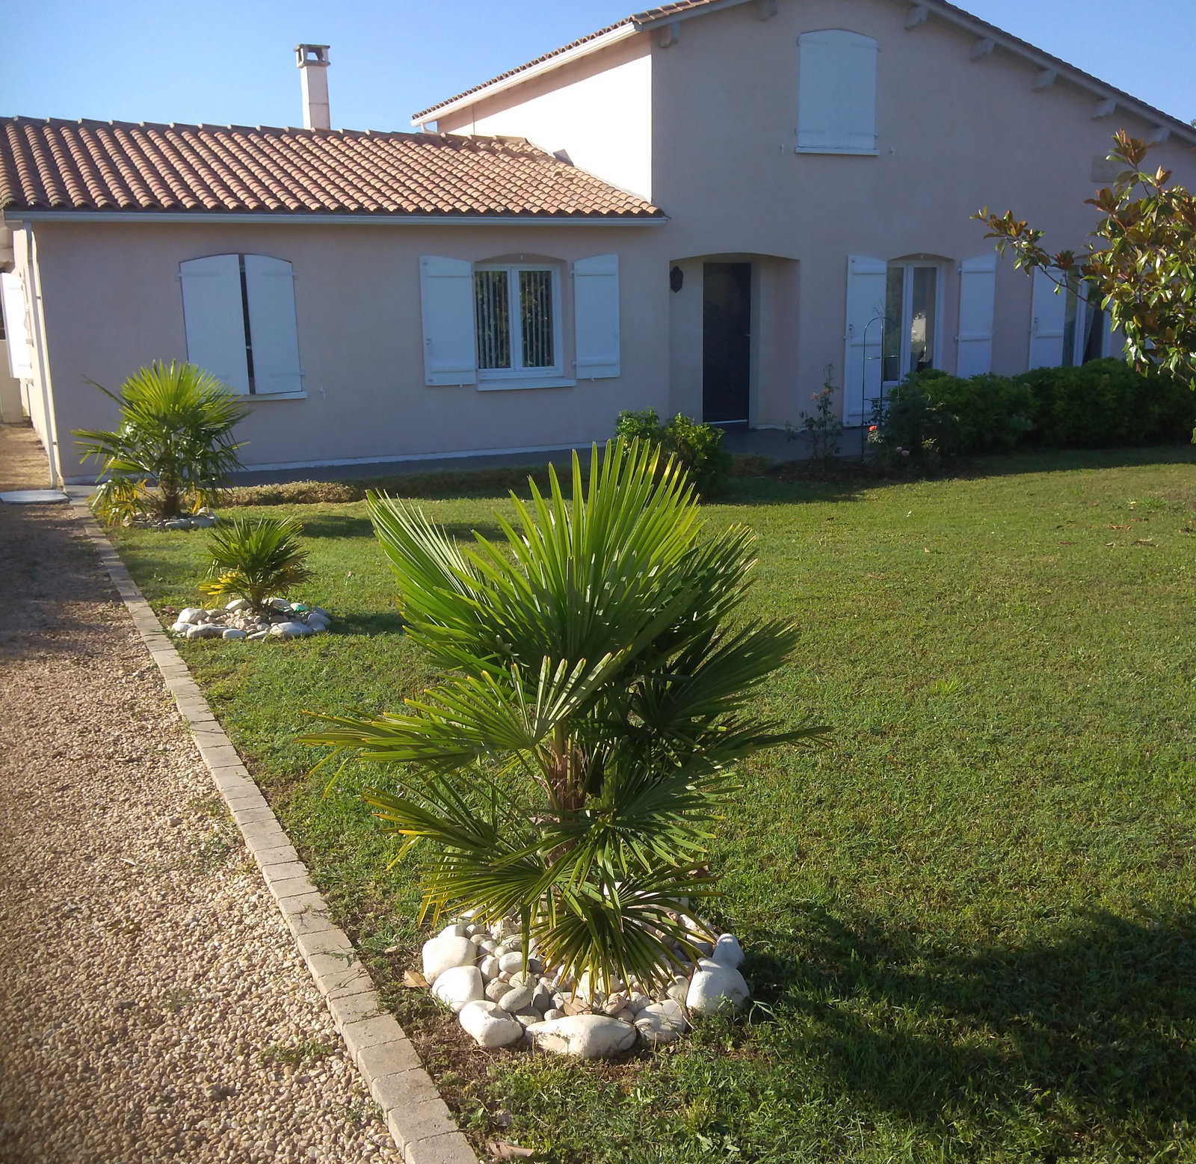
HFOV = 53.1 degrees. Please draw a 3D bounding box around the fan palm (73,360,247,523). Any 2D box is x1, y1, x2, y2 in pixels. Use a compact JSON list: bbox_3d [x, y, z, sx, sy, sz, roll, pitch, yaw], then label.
[{"bbox_3d":[-3.544,-1.149,9.728,1.425,1.288,1.350,-1,13,0],"label":"fan palm"}]

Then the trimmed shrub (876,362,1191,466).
[{"bbox_3d":[5.341,-2.108,14.086,4.940,1.026,1.045,-7,15,-24],"label":"trimmed shrub"}]

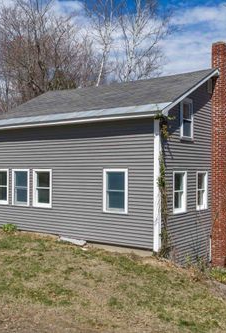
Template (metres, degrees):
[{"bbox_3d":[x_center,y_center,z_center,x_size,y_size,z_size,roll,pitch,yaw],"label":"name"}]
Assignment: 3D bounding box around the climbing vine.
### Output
[{"bbox_3d":[1.446,0.513,10.642,0.300,3.956,0.520,0,-1,37],"label":"climbing vine"}]

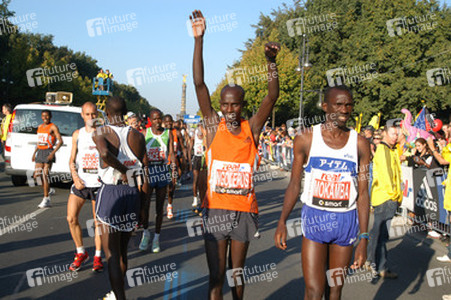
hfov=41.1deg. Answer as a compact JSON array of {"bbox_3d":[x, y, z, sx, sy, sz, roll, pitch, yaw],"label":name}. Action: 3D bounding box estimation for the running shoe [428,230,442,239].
[{"bbox_3d":[3.299,1.311,9.454,0.100,0.110,0.280,2,2,-14],"label":"running shoe"}]

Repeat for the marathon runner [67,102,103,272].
[{"bbox_3d":[-1.432,0.379,6.378,0.460,1.750,0.420,2,2,-3],"label":"marathon runner"}]

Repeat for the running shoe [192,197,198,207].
[{"bbox_3d":[-0.595,1.038,11.927,0.100,0.130,0.270,3,2,0],"label":"running shoe"}]

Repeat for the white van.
[{"bbox_3d":[-4.181,-0.155,16.159,1.920,1.920,4.800,2,2,-4],"label":"white van"}]

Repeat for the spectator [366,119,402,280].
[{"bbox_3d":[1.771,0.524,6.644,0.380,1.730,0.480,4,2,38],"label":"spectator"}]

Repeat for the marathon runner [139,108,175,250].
[{"bbox_3d":[-0.841,0.369,7.477,0.470,1.750,0.400,2,2,-3],"label":"marathon runner"}]

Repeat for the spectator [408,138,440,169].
[{"bbox_3d":[3.396,0.565,10.174,0.500,1.560,0.500,1,2,-37],"label":"spectator"}]

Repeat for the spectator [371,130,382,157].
[{"bbox_3d":[3.326,0.419,12.972,0.500,1.660,0.400,4,2,33],"label":"spectator"}]

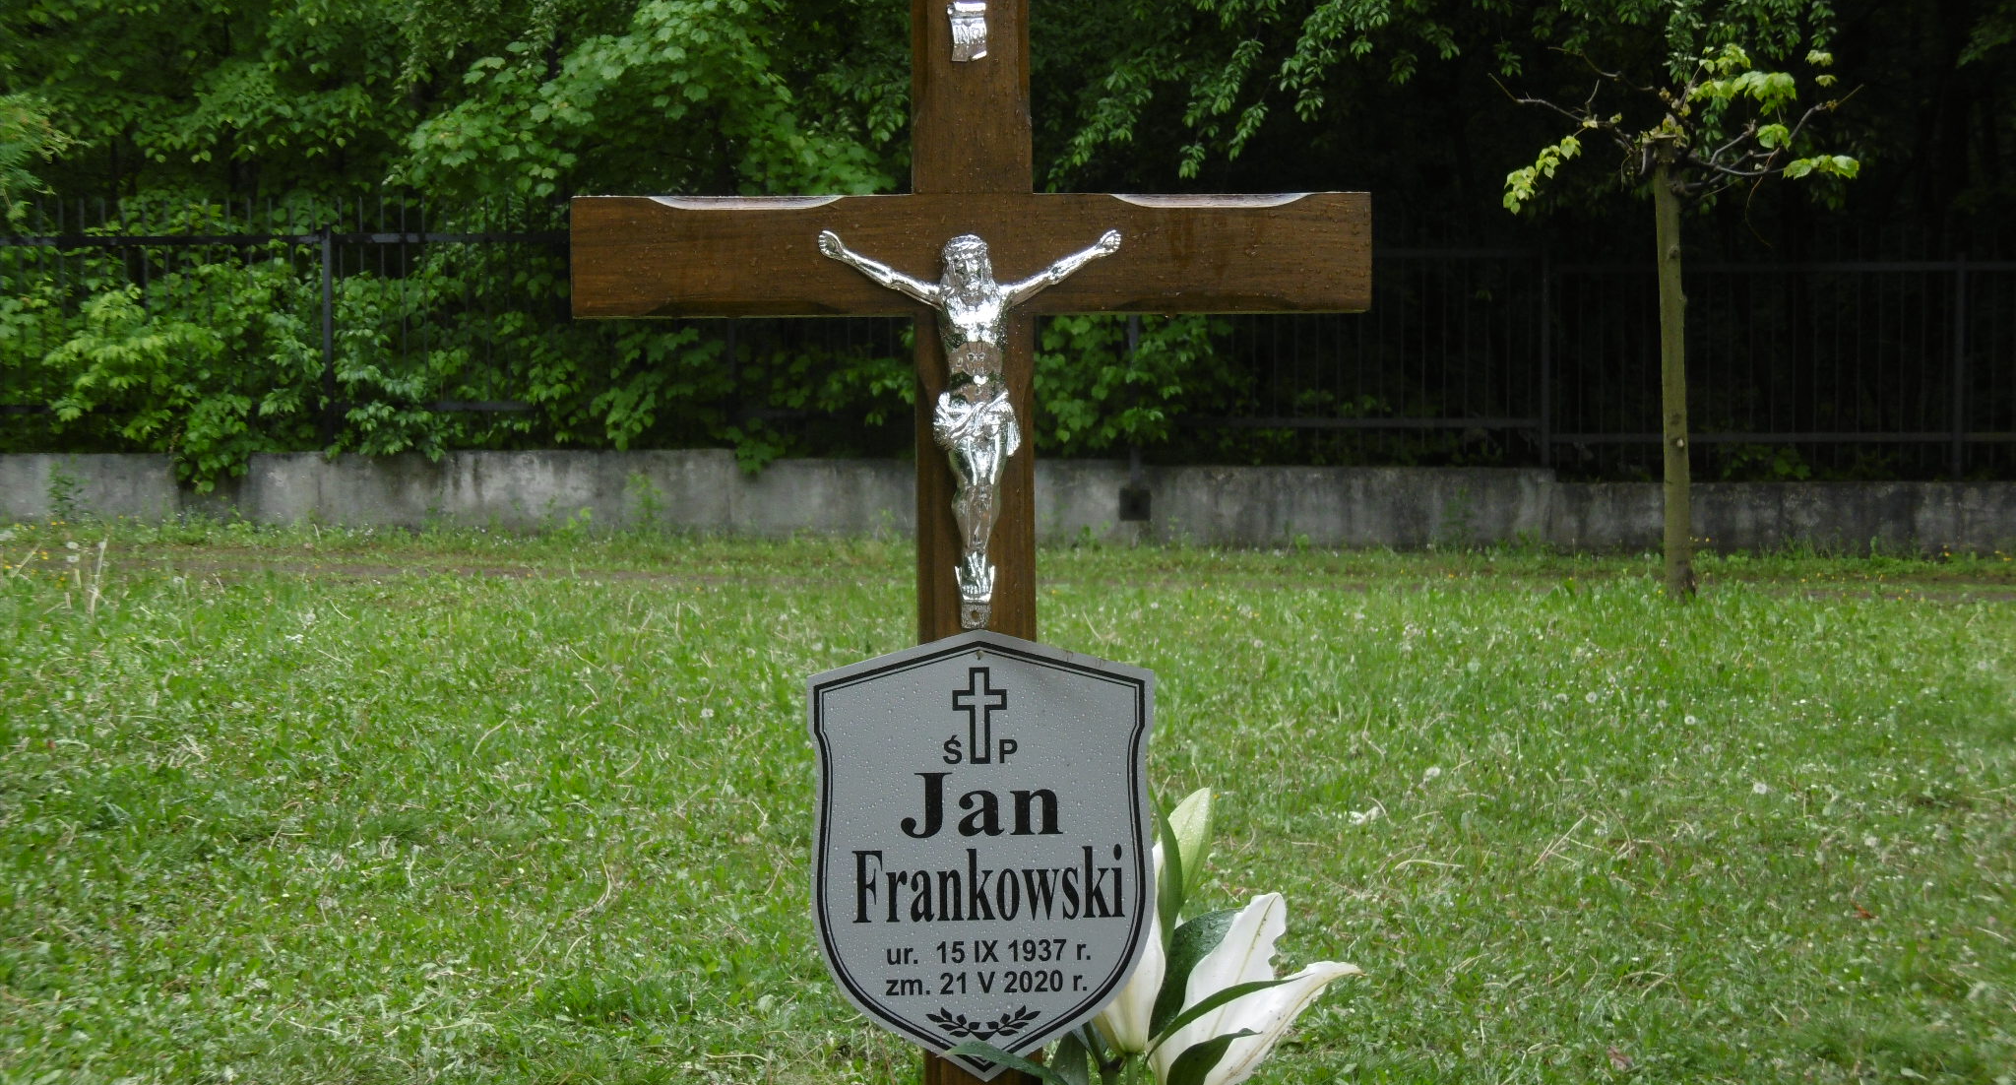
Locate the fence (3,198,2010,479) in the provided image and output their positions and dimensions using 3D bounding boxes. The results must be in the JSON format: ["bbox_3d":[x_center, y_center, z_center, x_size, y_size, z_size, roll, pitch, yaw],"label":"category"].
[{"bbox_3d":[0.000,-1.226,23.800,12.300,1.650,0.080,0,4,2],"label":"fence"}]

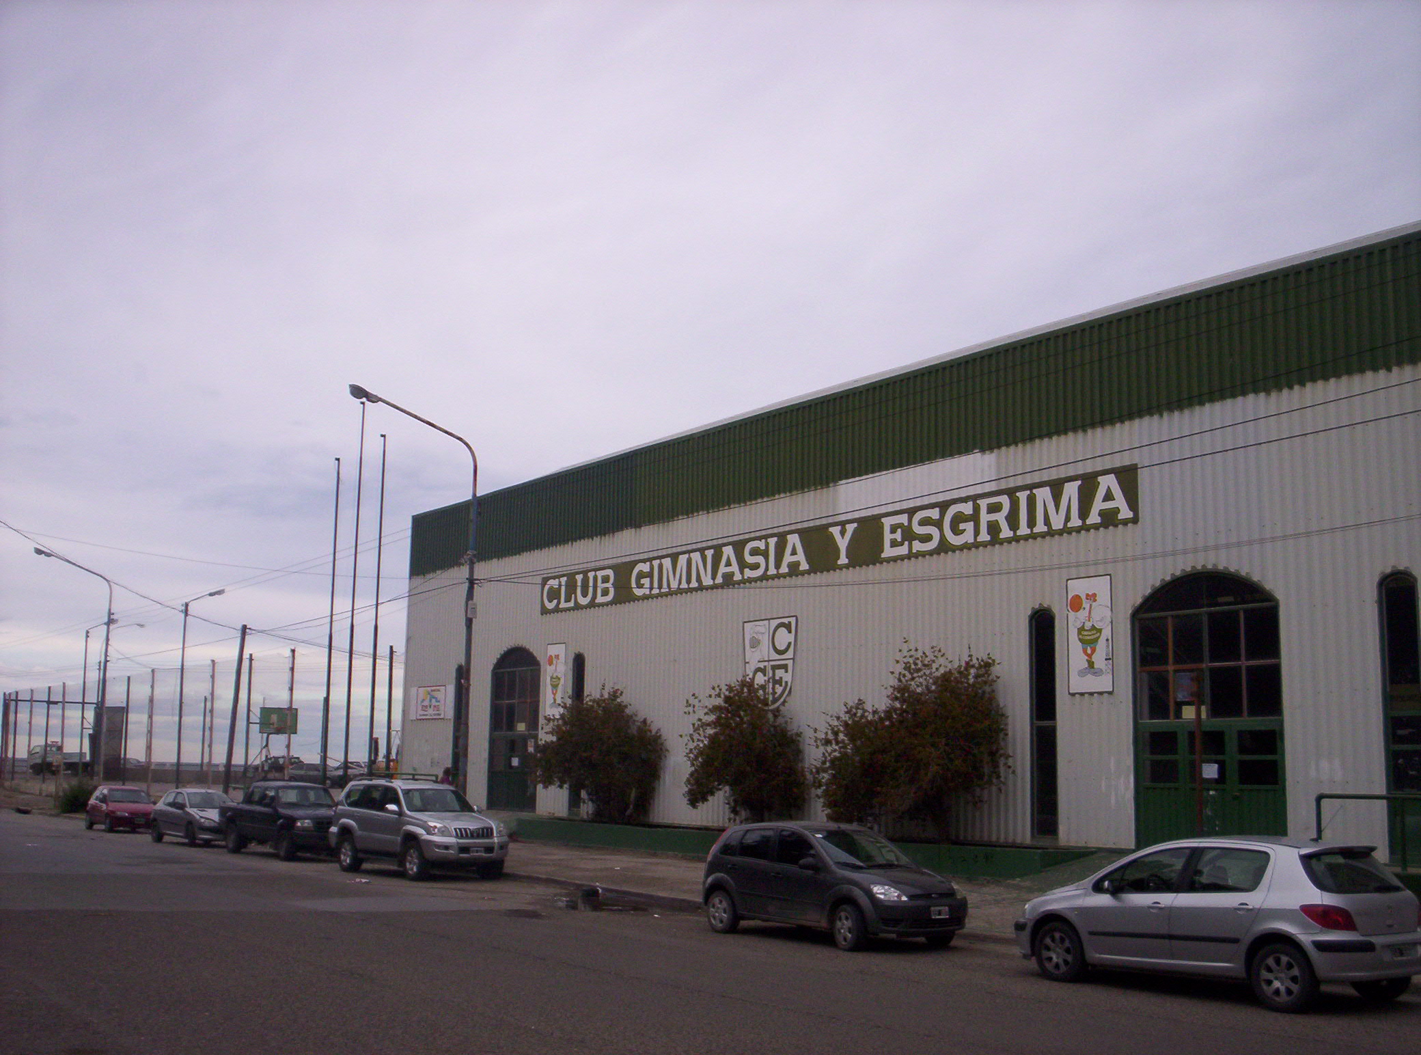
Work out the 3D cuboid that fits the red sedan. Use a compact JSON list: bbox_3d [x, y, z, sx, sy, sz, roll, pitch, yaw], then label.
[{"bbox_3d":[-17.655,8.429,45.608,1.650,1.410,3.900,7,-11,-36],"label":"red sedan"}]

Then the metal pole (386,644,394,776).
[{"bbox_3d":[-10.741,6.934,50.533,0.150,5.970,0.150,8,-11,-36],"label":"metal pole"}]

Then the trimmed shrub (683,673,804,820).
[{"bbox_3d":[0.750,5.030,33.756,2.100,3.487,3.524,8,-11,-36],"label":"trimmed shrub"}]

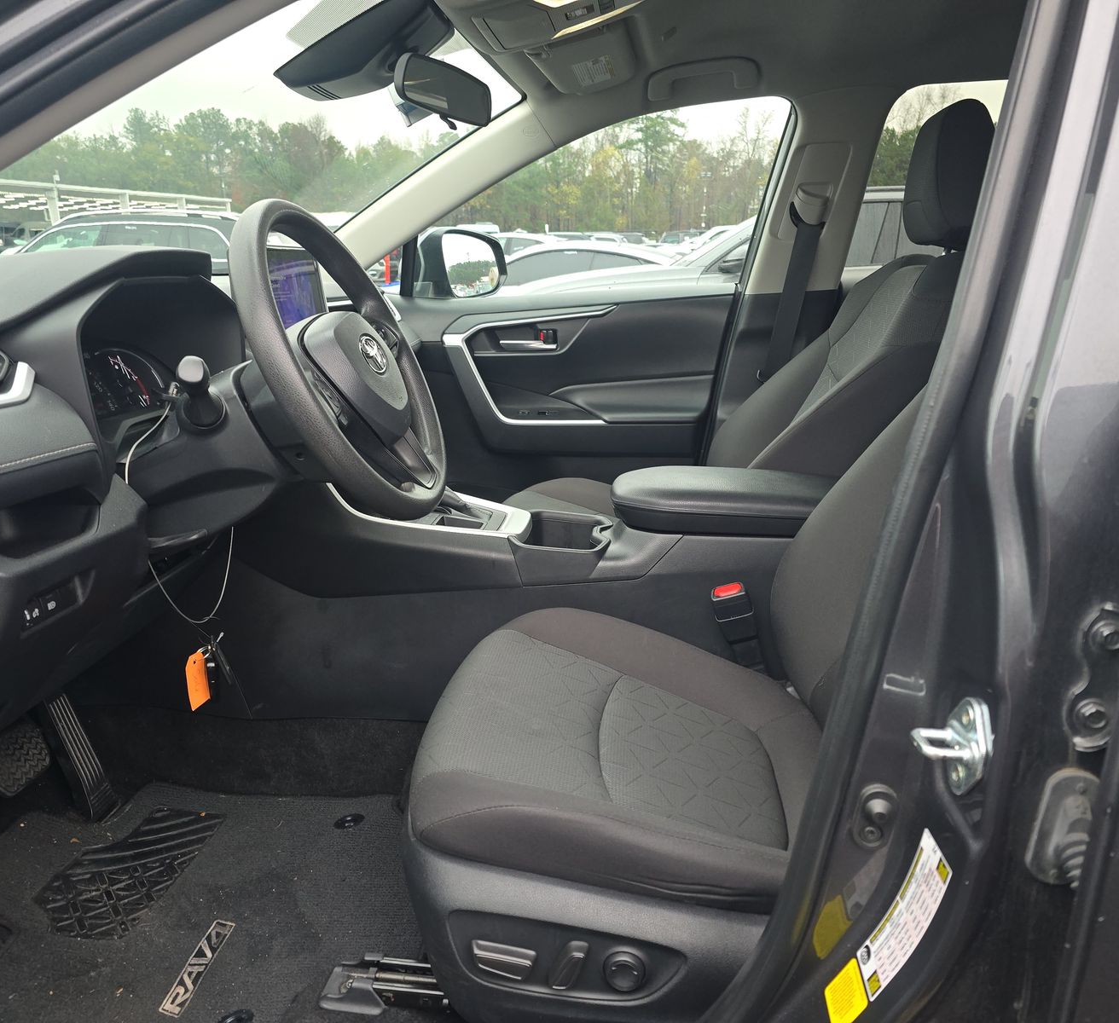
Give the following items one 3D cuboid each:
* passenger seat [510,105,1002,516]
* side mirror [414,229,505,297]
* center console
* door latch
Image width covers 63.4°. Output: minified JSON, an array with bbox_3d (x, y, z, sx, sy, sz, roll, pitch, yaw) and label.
[{"bbox_3d":[0.301,-0.226,1.693,0.900,0.980,0.530,1,17,7],"label":"passenger seat"},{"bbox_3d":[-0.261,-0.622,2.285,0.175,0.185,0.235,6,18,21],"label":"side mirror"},{"bbox_3d":[-0.009,0.126,1.449,0.970,0.380,0.280,1,17,7],"label":"center console"},{"bbox_3d":[0.236,0.140,0.555,0.042,0.060,0.036,-2,16,-4],"label":"door latch"}]

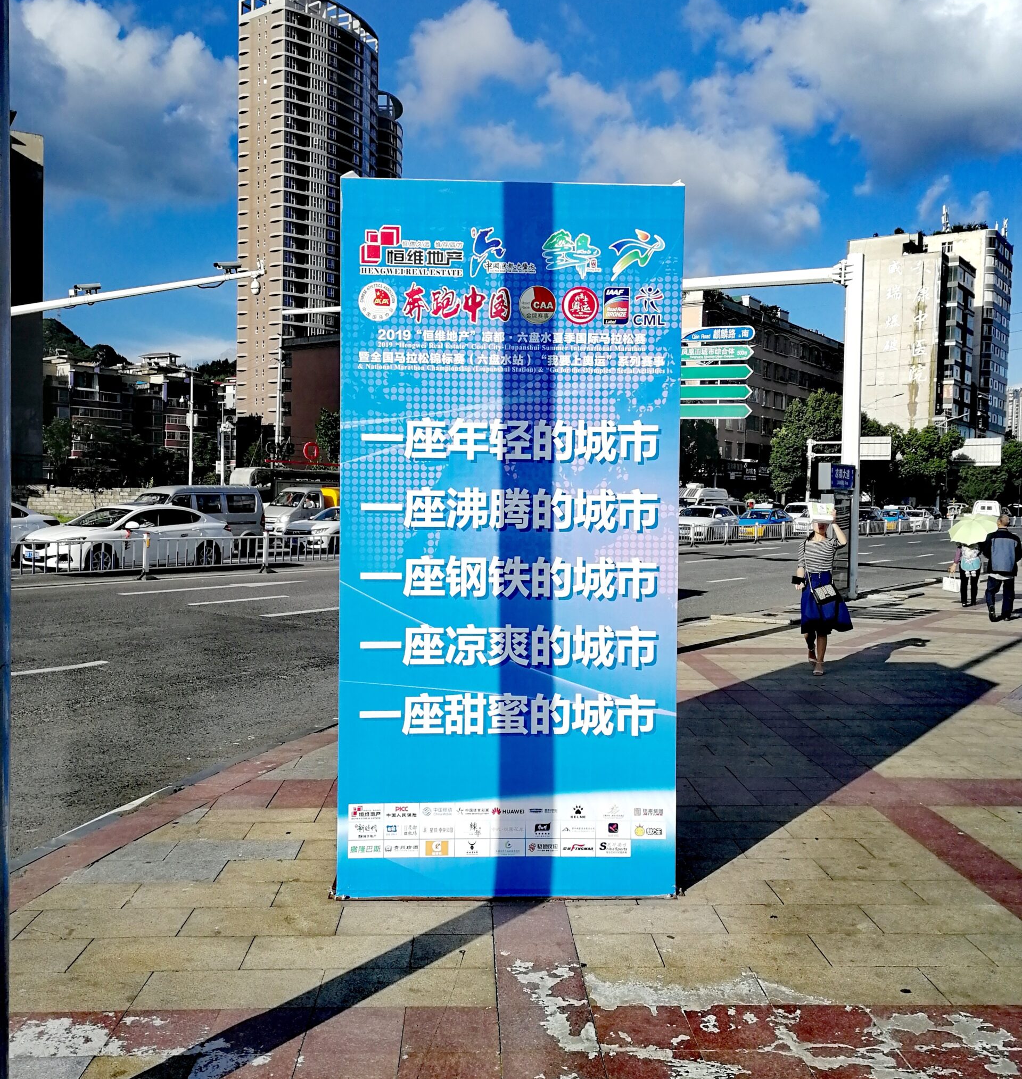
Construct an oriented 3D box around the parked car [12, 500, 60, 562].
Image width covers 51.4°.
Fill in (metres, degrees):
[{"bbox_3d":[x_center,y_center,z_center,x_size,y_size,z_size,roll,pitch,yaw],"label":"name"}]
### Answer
[{"bbox_3d":[-13.582,-0.151,25.640,1.820,1.500,4.600,2,3,36],"label":"parked car"}]

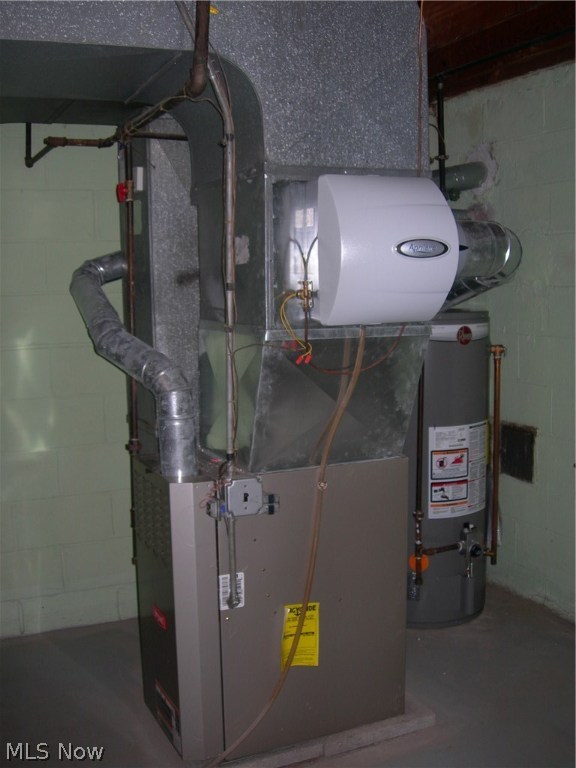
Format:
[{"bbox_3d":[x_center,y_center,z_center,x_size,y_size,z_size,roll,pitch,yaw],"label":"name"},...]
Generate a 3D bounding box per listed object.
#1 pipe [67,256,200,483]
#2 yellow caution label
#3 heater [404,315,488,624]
[{"bbox_3d":[-0.534,-0.117,2.782,0.320,0.630,1.050,-5,10,-23],"label":"pipe"},{"bbox_3d":[0.042,0.760,2.530,0.117,0.204,0.008,-5,10,-23],"label":"yellow caution label"},{"bbox_3d":[0.586,0.337,3.591,0.535,1.265,0.565,-1,9,0],"label":"heater"}]

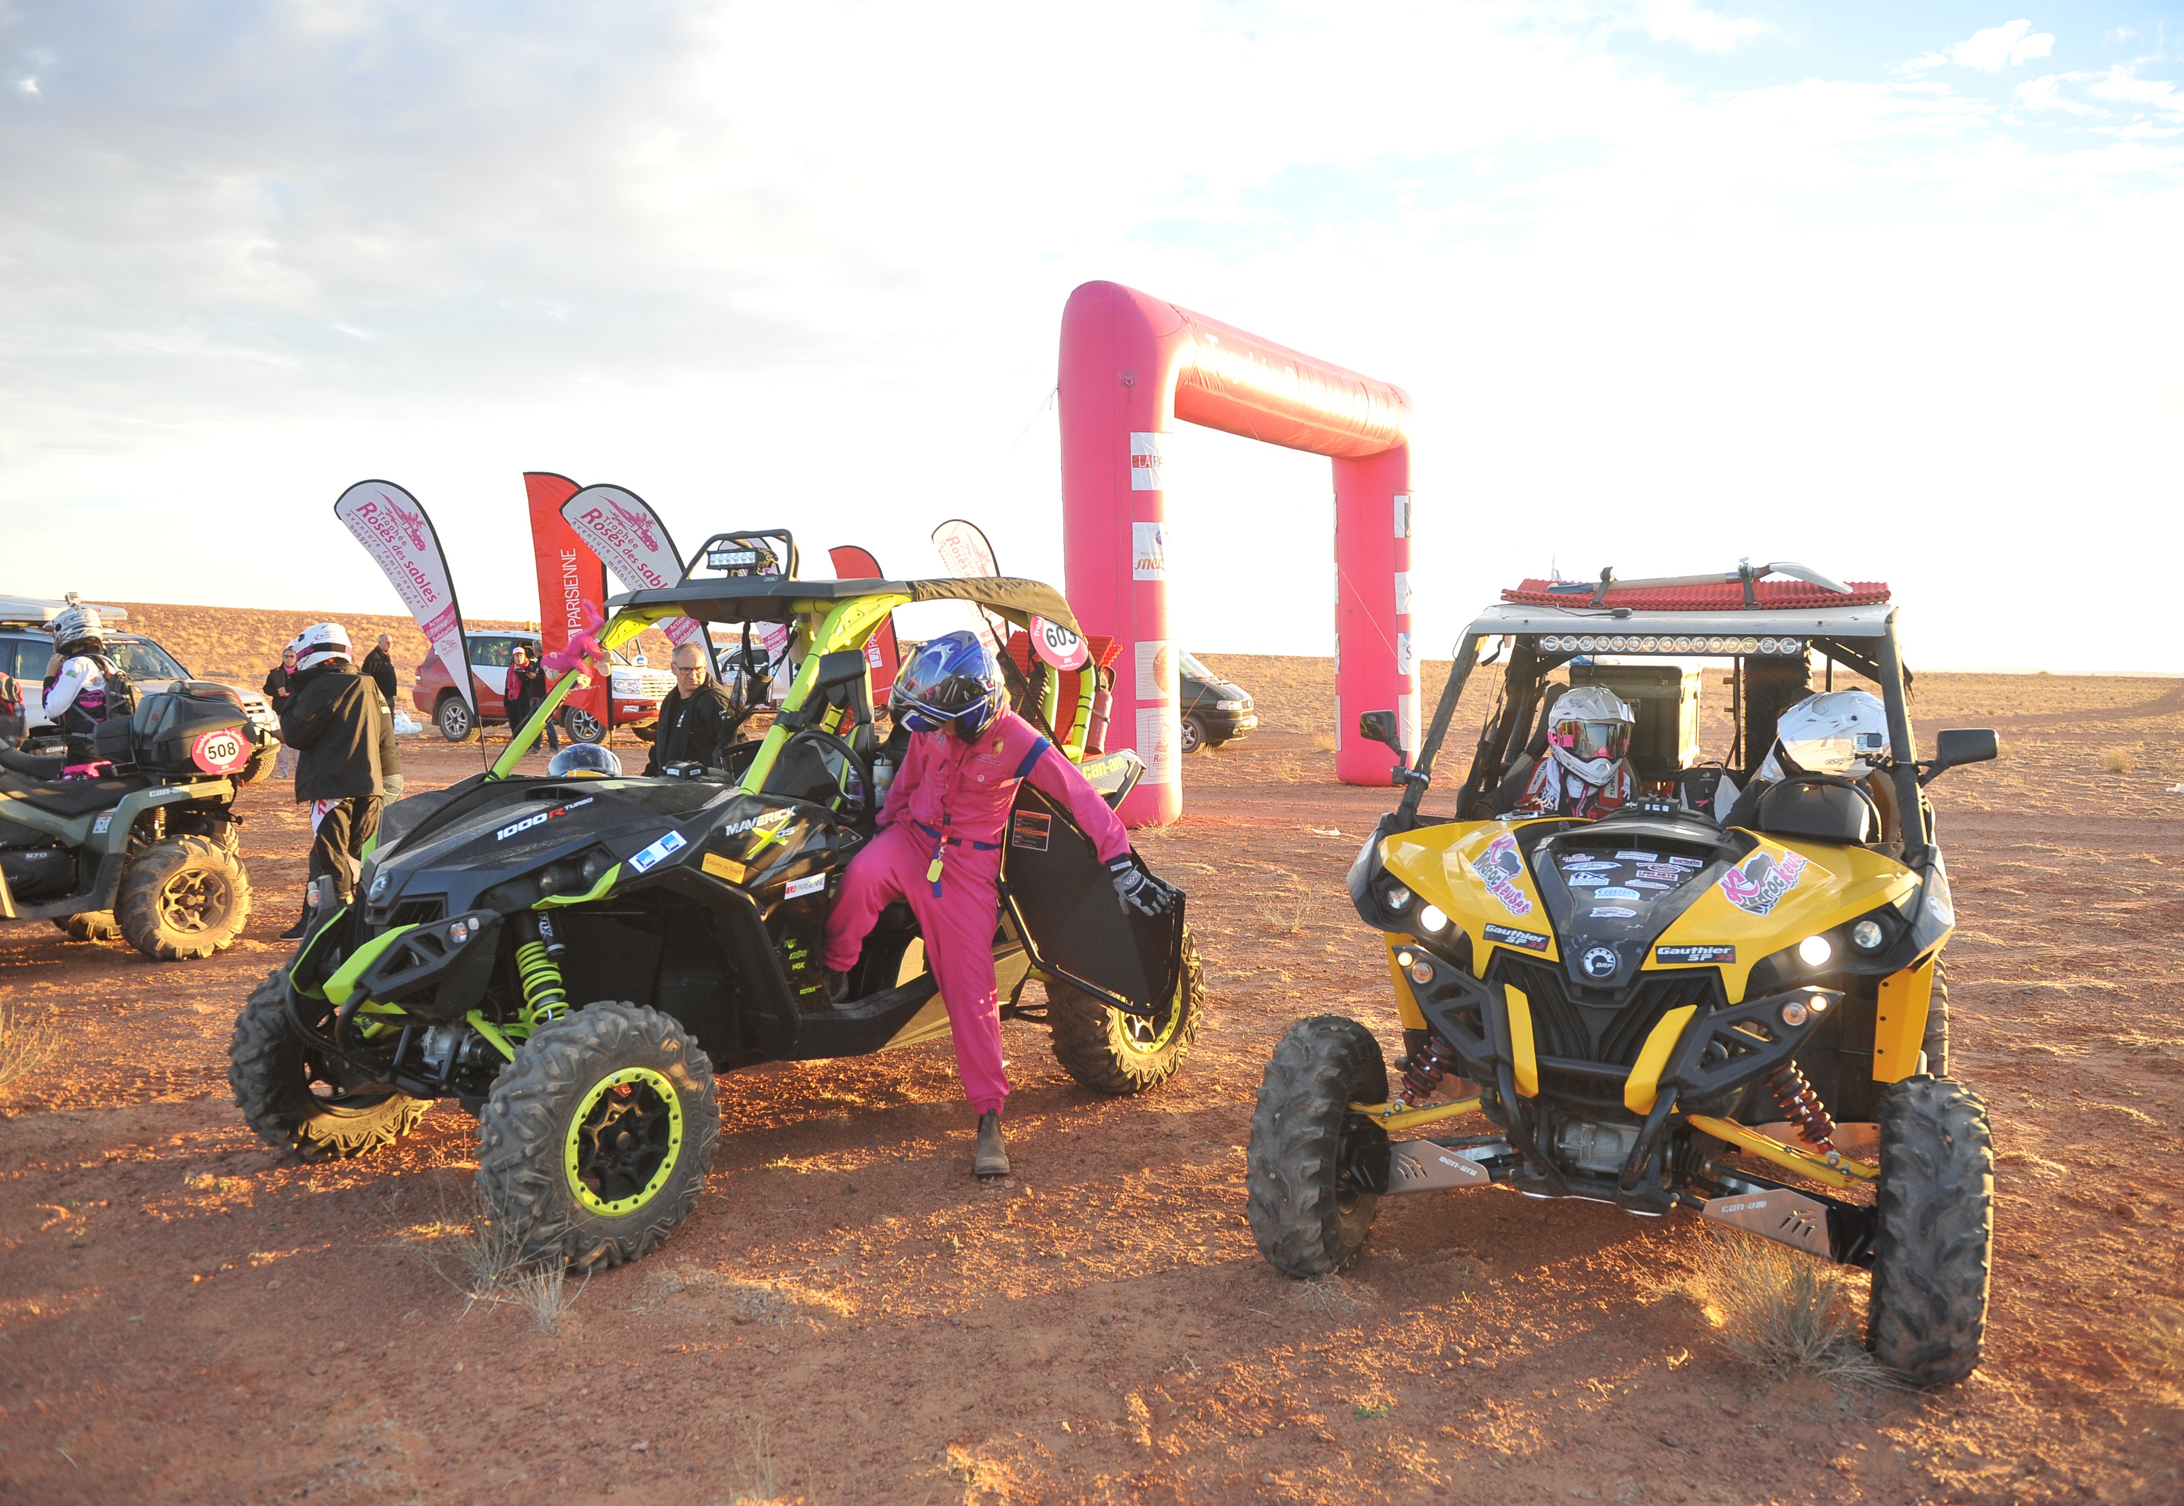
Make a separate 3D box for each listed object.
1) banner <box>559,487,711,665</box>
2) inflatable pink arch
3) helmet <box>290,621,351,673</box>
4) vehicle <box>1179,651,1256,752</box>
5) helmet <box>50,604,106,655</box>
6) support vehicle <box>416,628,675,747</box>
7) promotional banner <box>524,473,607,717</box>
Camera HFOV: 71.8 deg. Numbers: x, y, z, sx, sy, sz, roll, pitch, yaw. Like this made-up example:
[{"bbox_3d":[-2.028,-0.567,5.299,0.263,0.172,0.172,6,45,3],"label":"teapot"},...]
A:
[{"bbox_3d":[-4.905,-1.361,16.500,1.750,3.150,0.150,0,3,-5],"label":"banner"},{"bbox_3d":[2.036,-2.094,17.356,1.000,5.300,7.330,3,4,33],"label":"inflatable pink arch"},{"bbox_3d":[-4.116,-0.561,8.050,0.340,0.280,0.260,-13,1,9],"label":"helmet"},{"bbox_3d":[0.682,-1.023,28.244,4.700,1.860,1.840,2,4,20],"label":"vehicle"},{"bbox_3d":[-6.125,-0.752,9.100,0.340,0.280,0.260,-2,3,7],"label":"helmet"},{"bbox_3d":[-9.439,-1.145,26.584,4.950,1.900,1.970,2,4,22],"label":"support vehicle"},{"bbox_3d":[-5.910,-1.450,17.000,0.950,3.300,0.150,0,3,-5],"label":"promotional banner"}]

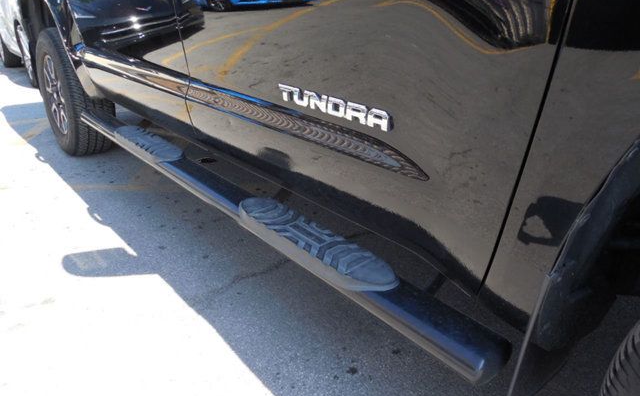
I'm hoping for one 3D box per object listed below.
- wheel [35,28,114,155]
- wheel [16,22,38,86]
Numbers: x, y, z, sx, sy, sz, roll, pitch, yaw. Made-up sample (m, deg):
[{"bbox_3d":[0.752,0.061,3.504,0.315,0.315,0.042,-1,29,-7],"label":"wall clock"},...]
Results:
[{"bbox_3d":[-1.631,-0.695,3.089,0.280,0.810,0.810,-17,29,-37],"label":"wheel"},{"bbox_3d":[-3.355,-1.676,5.525,0.220,0.680,0.680,-17,29,-37],"label":"wheel"}]

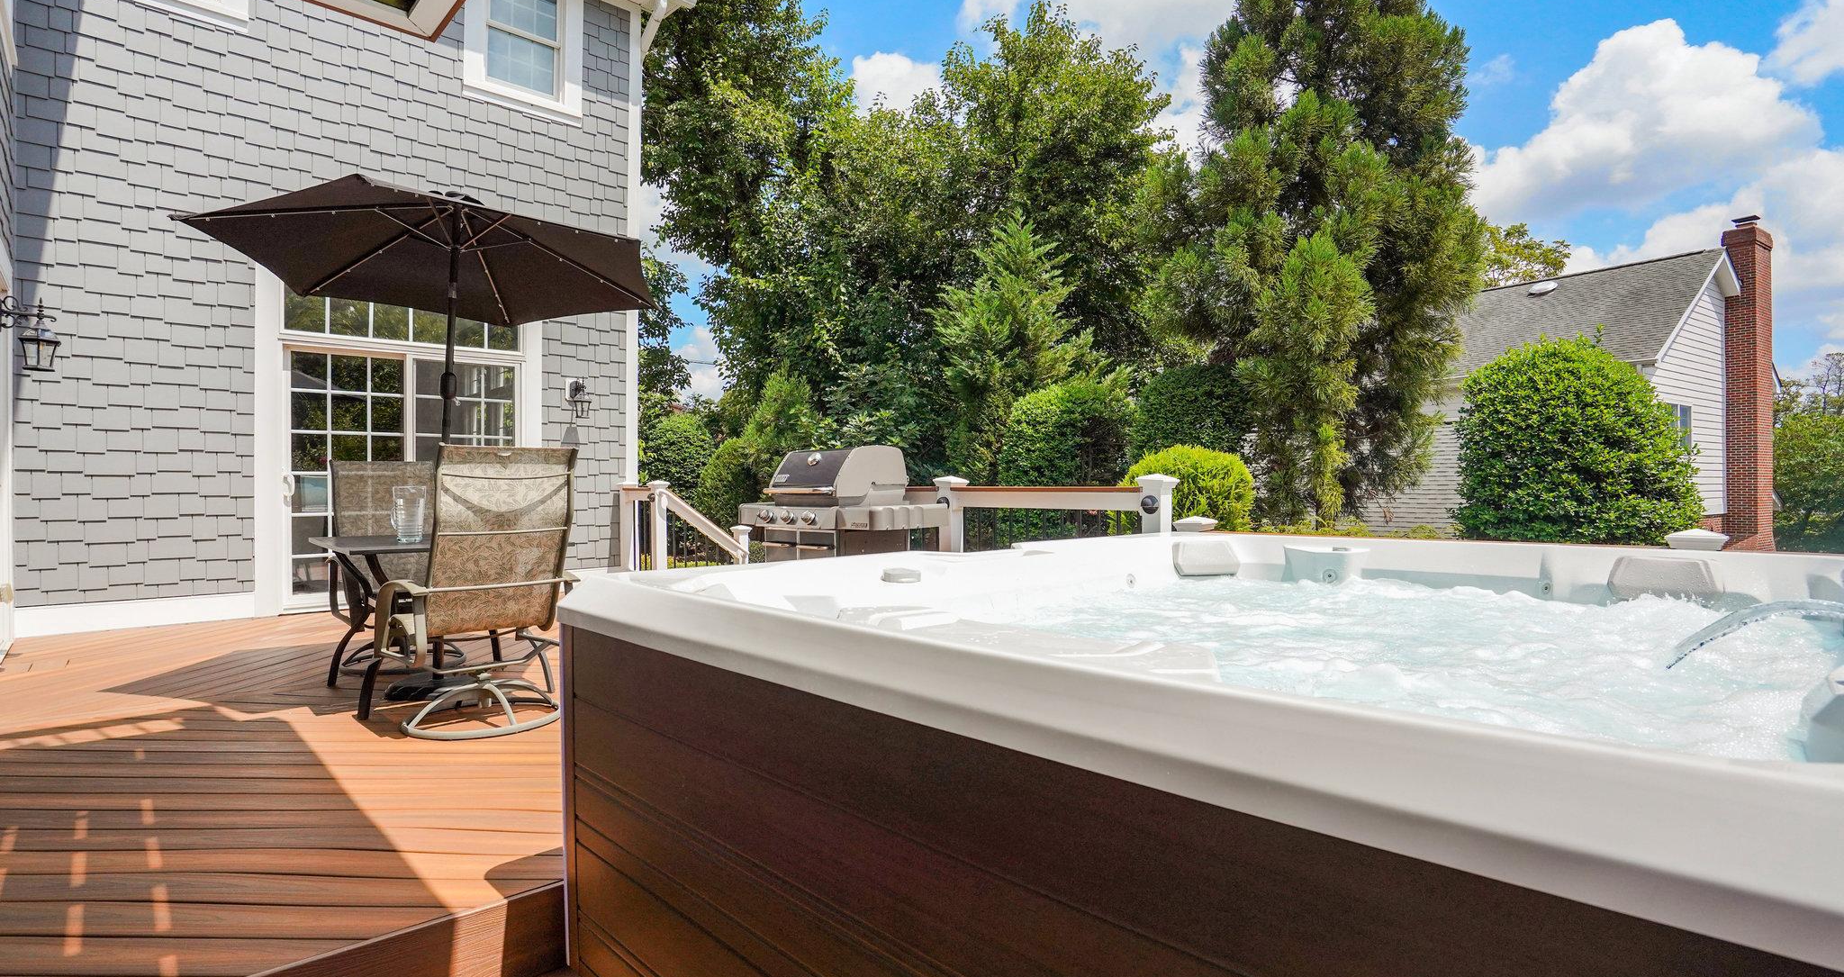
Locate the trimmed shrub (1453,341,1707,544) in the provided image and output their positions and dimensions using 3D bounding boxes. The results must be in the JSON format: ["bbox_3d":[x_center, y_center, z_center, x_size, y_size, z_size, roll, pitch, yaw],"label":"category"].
[{"bbox_3d":[7.831,-0.180,9.800,2.500,3.260,2.500,0,0,38],"label":"trimmed shrub"}]

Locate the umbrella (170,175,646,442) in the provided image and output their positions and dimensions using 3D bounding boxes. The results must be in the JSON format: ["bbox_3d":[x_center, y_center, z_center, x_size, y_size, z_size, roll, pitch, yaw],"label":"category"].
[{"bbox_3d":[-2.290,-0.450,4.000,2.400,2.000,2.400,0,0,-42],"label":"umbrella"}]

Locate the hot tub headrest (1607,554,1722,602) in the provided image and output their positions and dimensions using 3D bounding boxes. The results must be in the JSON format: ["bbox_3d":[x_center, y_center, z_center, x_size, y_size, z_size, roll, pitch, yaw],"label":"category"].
[{"bbox_3d":[2.021,0.241,2.230,0.080,0.130,0.250,0,0,-44],"label":"hot tub headrest"}]

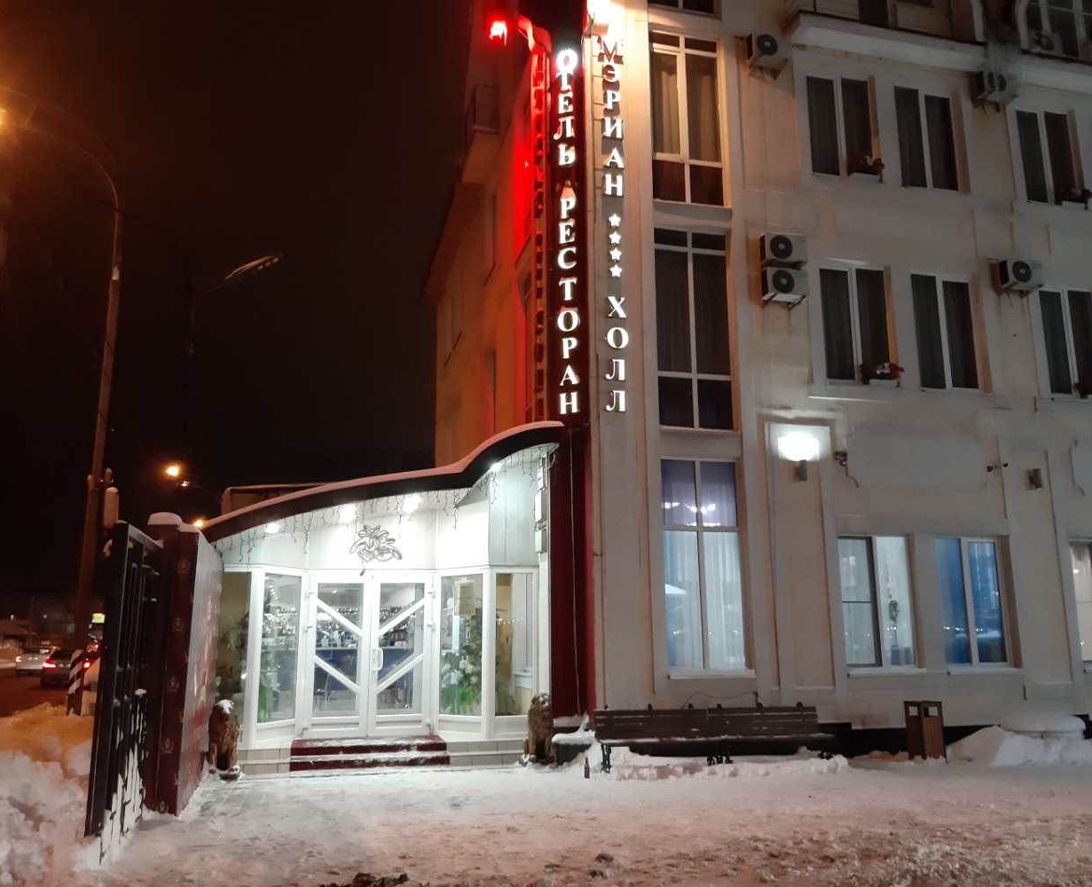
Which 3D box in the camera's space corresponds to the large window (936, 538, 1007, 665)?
[{"bbox_3d":[6.469,2.409,14.038,1.200,1.880,0.150,3,-12,-14],"label":"large window"}]

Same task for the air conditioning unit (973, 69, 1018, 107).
[{"bbox_3d":[7.670,-6.013,15.690,0.690,0.470,0.270,3,-12,-14],"label":"air conditioning unit"}]

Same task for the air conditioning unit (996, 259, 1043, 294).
[{"bbox_3d":[7.712,-2.723,15.015,0.672,0.407,0.240,3,-12,-14],"label":"air conditioning unit"}]

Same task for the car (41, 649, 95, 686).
[{"bbox_3d":[-19.245,8.913,37.003,1.780,1.470,4.500,6,-13,-26],"label":"car"}]

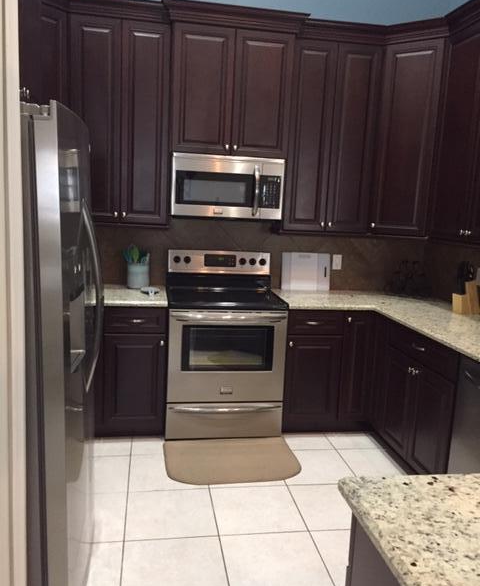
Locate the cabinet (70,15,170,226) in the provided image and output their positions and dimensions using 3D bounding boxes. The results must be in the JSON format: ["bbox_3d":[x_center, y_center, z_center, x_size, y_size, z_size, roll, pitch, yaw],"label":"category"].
[{"bbox_3d":[-0.787,-1.093,3.581,0.631,1.266,0.342,1,9,-9],"label":"cabinet"}]

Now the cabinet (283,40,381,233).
[{"bbox_3d":[0.602,-1.063,3.813,0.627,1.266,0.342,1,9,-9],"label":"cabinet"}]

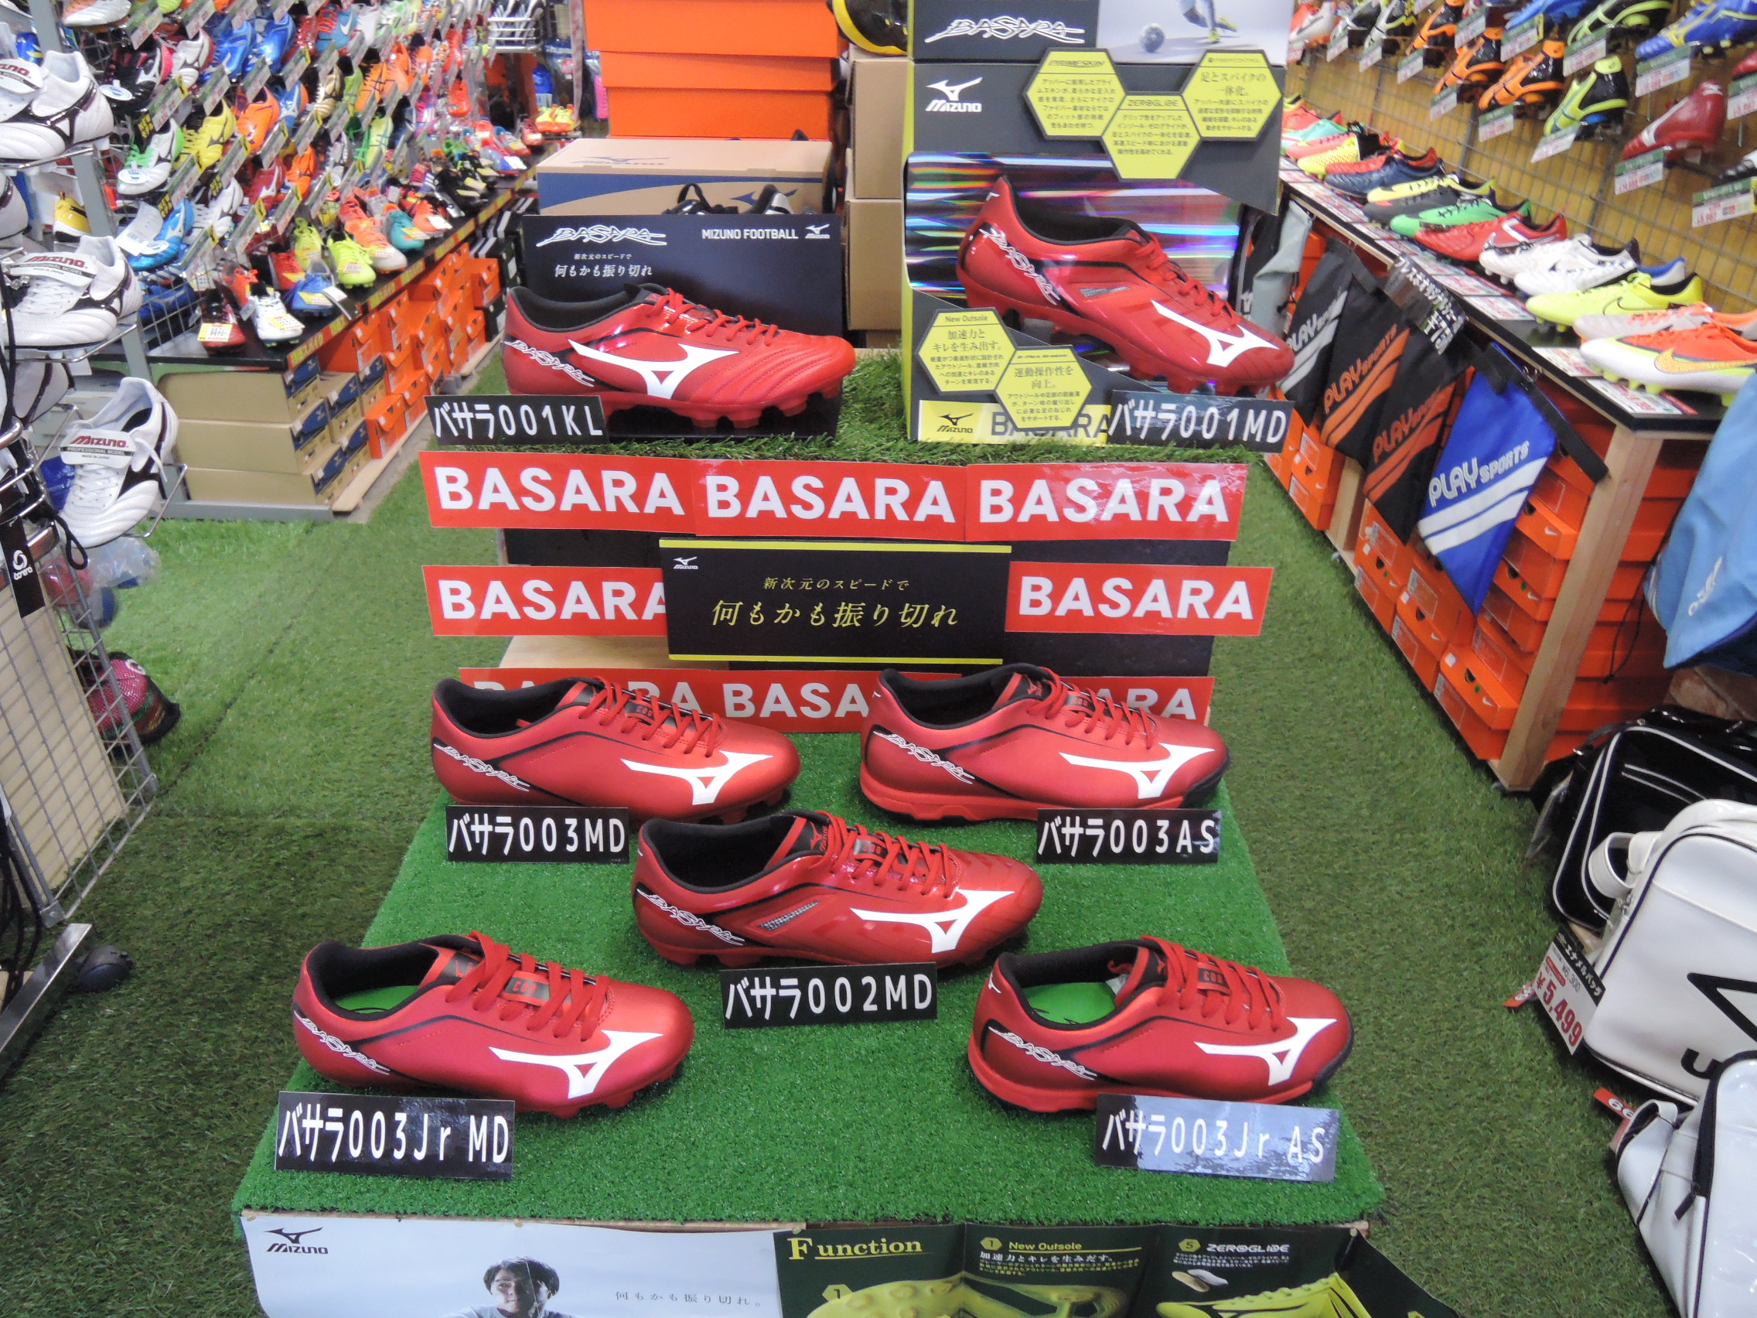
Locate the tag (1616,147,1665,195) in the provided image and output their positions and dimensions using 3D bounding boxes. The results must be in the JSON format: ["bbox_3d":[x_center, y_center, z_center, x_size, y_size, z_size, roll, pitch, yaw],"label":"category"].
[{"bbox_3d":[1.344,-0.859,2.150,0.004,0.053,0.088,0,1,-24],"label":"tag"}]

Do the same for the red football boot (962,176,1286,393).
[{"bbox_3d":[0.199,-0.289,0.920,0.278,0.102,0.100,17,31,-6],"label":"red football boot"}]

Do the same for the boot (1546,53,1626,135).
[{"bbox_3d":[1.519,-1.208,2.632,0.100,0.105,0.280,1,6,0],"label":"boot"}]

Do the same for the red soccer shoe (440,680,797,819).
[{"bbox_3d":[-0.199,0.064,0.936,0.280,0.105,0.100,2,32,1],"label":"red soccer shoe"}]

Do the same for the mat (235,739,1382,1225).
[{"bbox_3d":[-0.035,0.189,0.854,0.618,0.016,0.457,1,32,-1],"label":"mat"}]

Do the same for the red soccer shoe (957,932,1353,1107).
[{"bbox_3d":[0.168,0.200,0.706,0.232,0.100,0.087,-2,32,-3],"label":"red soccer shoe"}]

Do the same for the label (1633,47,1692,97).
[{"bbox_3d":[1.362,-1.020,2.113,0.004,0.056,0.120,-8,13,-15],"label":"label"}]

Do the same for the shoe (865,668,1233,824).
[{"bbox_3d":[0.130,0.054,0.931,0.285,0.110,0.104,-1,32,-2],"label":"shoe"}]

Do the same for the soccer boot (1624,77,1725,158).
[{"bbox_3d":[1.520,-1.020,2.352,0.100,0.105,0.280,1,11,0],"label":"soccer boot"}]

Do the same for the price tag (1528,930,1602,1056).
[{"bbox_3d":[0.781,0.374,1.380,0.004,0.088,0.128,15,21,4],"label":"price tag"}]

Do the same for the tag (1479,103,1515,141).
[{"bbox_3d":[1.467,-1.269,2.888,0.004,0.056,0.120,-8,13,-15],"label":"tag"}]

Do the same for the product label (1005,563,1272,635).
[{"bbox_3d":[0.205,-0.046,0.972,0.209,0.059,0.004,1,29,-2],"label":"product label"}]

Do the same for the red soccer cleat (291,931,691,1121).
[{"bbox_3d":[-0.223,0.199,0.707,0.233,0.100,0.087,2,32,3],"label":"red soccer cleat"}]

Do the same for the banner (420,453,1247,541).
[{"bbox_3d":[-0.032,-0.124,0.935,0.630,0.062,0.006,1,32,-1],"label":"banner"}]

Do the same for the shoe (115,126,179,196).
[{"bbox_3d":[-1.573,-1.083,2.630,0.100,0.105,0.280,-1,42,-3],"label":"shoe"}]

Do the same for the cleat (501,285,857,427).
[{"bbox_3d":[-0.156,-0.246,0.951,0.278,0.100,0.100,1,32,2],"label":"cleat"}]

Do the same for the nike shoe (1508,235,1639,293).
[{"bbox_3d":[1.195,-0.692,2.112,0.270,0.102,0.098,-3,32,-4],"label":"nike shoe"}]

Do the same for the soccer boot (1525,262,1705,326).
[{"bbox_3d":[1.175,-0.588,1.942,0.279,0.105,0.100,-3,32,-5],"label":"soccer boot"}]

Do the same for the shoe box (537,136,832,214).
[{"bbox_3d":[-0.228,-0.567,1.523,0.330,0.120,0.207,1,32,0],"label":"shoe box"}]

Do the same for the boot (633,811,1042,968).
[{"bbox_3d":[-0.025,0.137,0.805,0.276,0.102,0.100,-1,32,-1],"label":"boot"}]

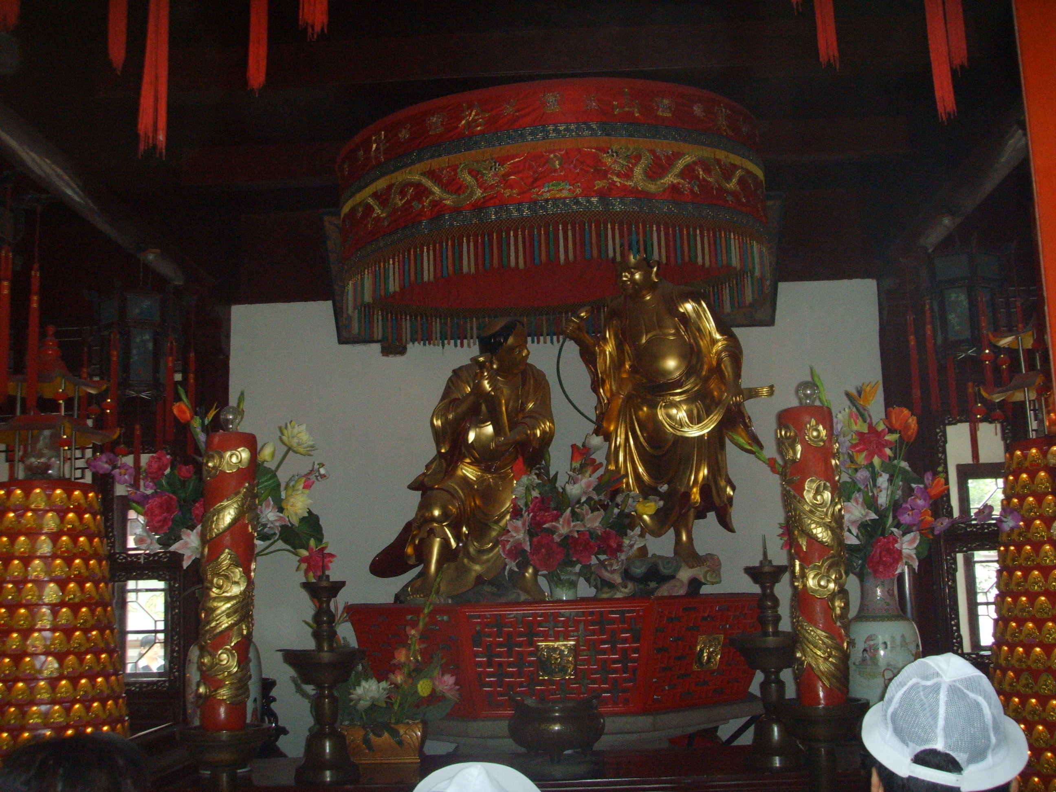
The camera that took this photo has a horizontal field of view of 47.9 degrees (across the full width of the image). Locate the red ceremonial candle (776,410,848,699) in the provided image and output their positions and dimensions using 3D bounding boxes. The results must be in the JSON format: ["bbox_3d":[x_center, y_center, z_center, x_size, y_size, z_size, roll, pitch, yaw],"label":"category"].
[{"bbox_3d":[0.781,0.431,3.262,0.155,0.797,0.155,-2,-9,2],"label":"red ceremonial candle"}]

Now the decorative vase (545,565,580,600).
[{"bbox_3d":[0.135,0.745,4.741,0.148,0.132,0.148,-2,-9,2],"label":"decorative vase"}]

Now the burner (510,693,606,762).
[{"bbox_3d":[0.088,1.020,3.664,0.293,0.179,0.270,-2,-9,2],"label":"burner"}]

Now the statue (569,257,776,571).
[{"bbox_3d":[0.627,0.082,5.434,0.863,1.358,0.580,-3,-9,10],"label":"statue"}]

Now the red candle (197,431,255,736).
[{"bbox_3d":[-0.838,0.507,3.321,0.155,0.810,0.155,-2,-9,2],"label":"red candle"}]

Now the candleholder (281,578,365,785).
[{"bbox_3d":[-0.619,0.851,3.591,0.240,0.587,0.240,-2,-9,2],"label":"candleholder"}]

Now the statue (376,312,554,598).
[{"bbox_3d":[-0.297,0.301,5.287,0.787,1.156,0.720,-2,-9,2],"label":"statue"}]

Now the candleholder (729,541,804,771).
[{"bbox_3d":[0.725,0.769,3.565,0.240,0.655,0.240,-2,-9,2],"label":"candleholder"}]

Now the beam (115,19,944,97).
[{"bbox_3d":[-0.092,-1.559,5.597,3.890,0.205,0.160,-2,-9,2],"label":"beam"}]

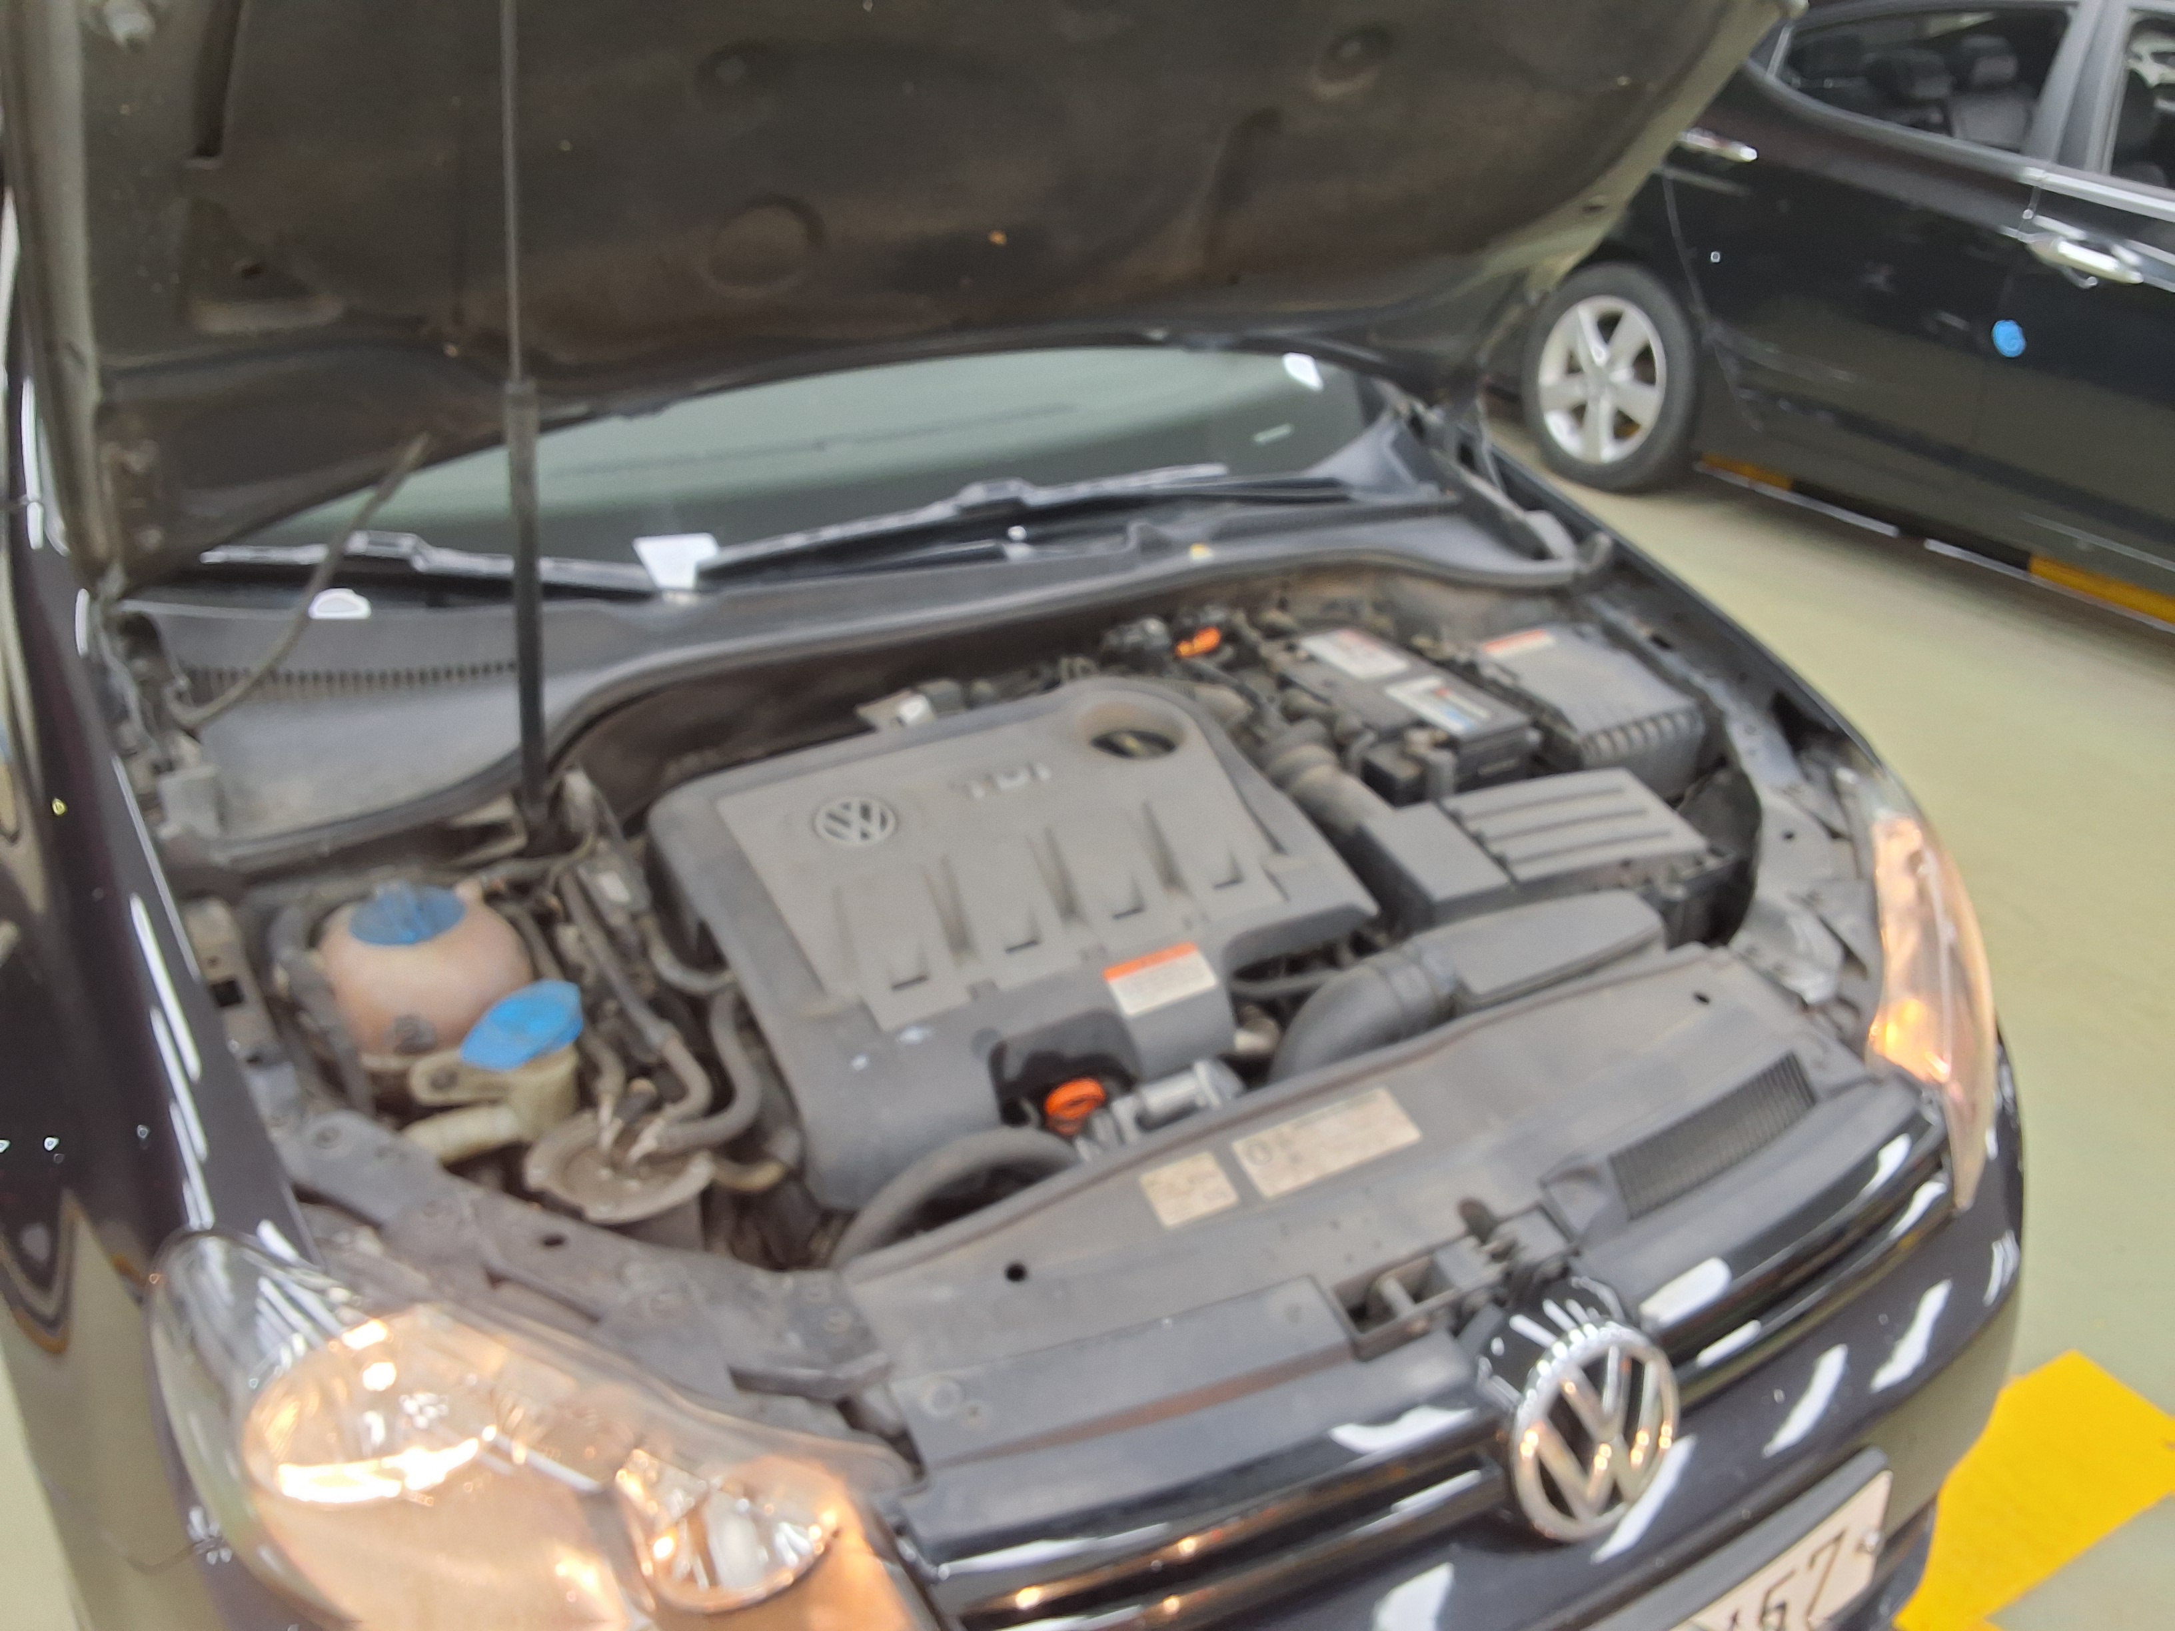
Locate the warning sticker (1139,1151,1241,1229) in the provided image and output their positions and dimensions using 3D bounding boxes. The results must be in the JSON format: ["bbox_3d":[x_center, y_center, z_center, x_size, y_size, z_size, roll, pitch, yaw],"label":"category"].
[{"bbox_3d":[0.069,0.253,1.187,0.055,0.004,0.043,-15,45,-24],"label":"warning sticker"}]

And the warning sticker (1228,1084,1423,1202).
[{"bbox_3d":[0.168,0.228,1.230,0.128,0.004,0.049,-15,45,-24],"label":"warning sticker"}]

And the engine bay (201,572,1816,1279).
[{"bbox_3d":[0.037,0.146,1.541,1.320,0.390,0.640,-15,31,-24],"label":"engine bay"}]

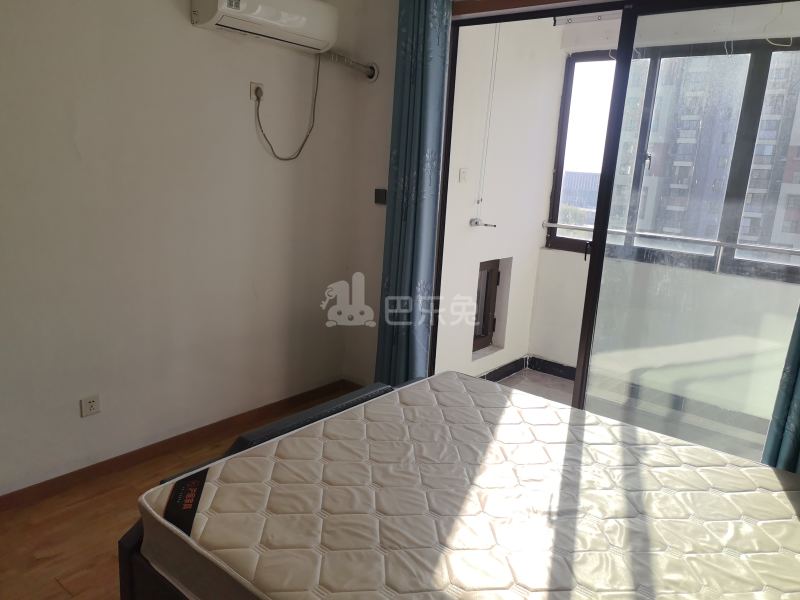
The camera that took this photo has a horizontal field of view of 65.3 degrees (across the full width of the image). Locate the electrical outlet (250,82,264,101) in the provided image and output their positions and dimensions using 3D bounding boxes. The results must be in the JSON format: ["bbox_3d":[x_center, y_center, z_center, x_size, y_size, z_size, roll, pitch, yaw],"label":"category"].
[{"bbox_3d":[-0.728,-1.060,3.172,0.012,0.086,0.086,12,15,37],"label":"electrical outlet"}]

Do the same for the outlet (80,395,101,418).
[{"bbox_3d":[-1.373,0.467,2.766,0.012,0.086,0.086,12,15,37],"label":"outlet"}]

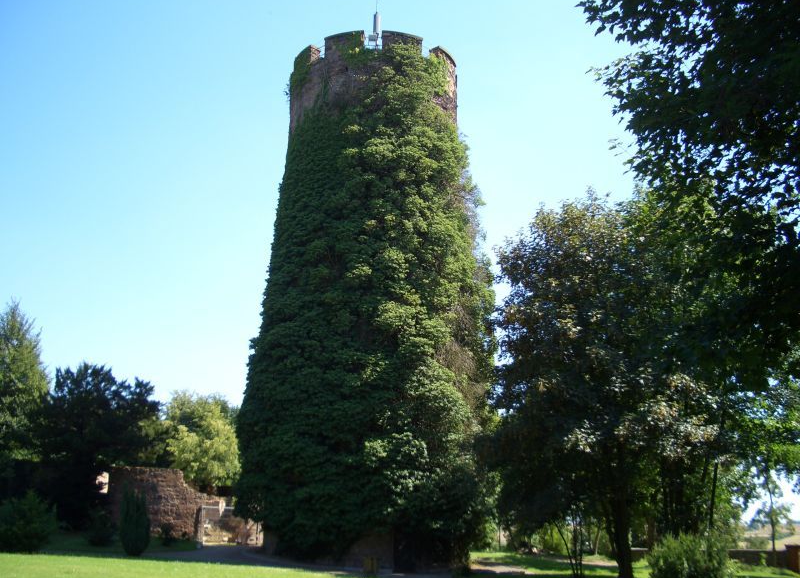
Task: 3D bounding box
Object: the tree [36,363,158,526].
[{"bbox_3d":[-16.410,8.492,43.880,6.620,9.030,6.290,0,-16,0],"label":"tree"}]

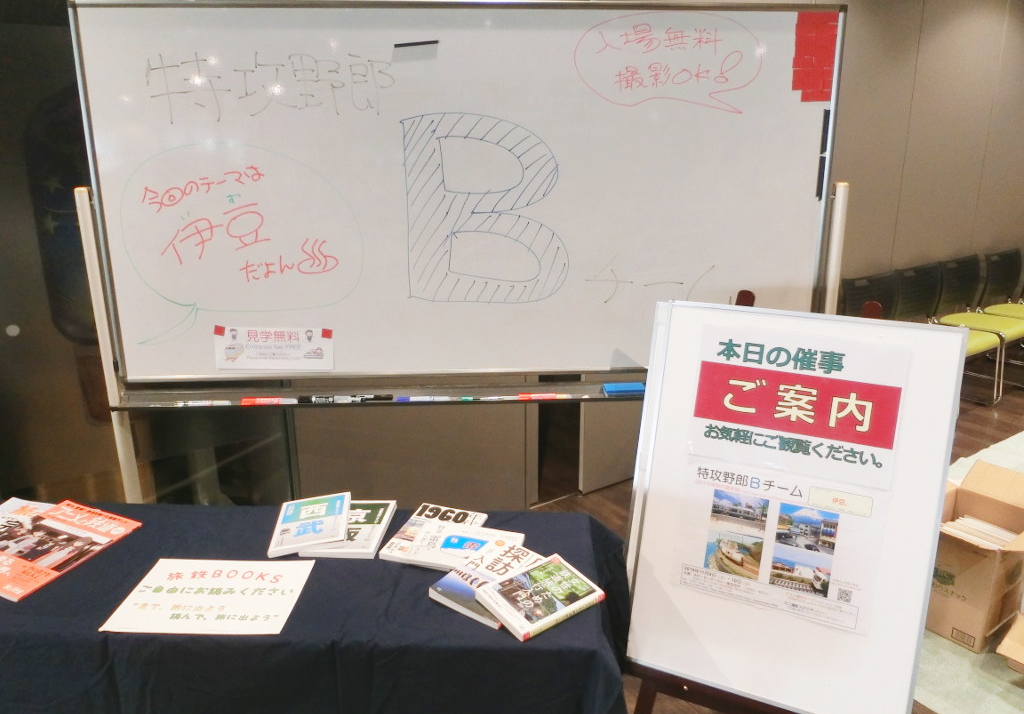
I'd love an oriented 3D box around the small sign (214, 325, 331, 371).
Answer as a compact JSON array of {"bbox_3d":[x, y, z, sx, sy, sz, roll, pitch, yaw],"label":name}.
[{"bbox_3d":[-0.607,-0.021,1.891,0.300,0.110,0.008,1,14,-4],"label":"small sign"}]

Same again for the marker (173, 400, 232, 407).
[{"bbox_3d":[-0.781,0.118,1.866,0.145,0.015,0.015,-1,15,-3],"label":"marker"}]

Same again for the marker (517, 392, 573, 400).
[{"bbox_3d":[0.086,0.101,1.912,0.140,0.018,0.018,-1,15,-3],"label":"marker"}]

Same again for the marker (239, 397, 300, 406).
[{"bbox_3d":[-0.614,0.113,1.875,0.143,0.019,0.019,-1,15,-3],"label":"marker"}]

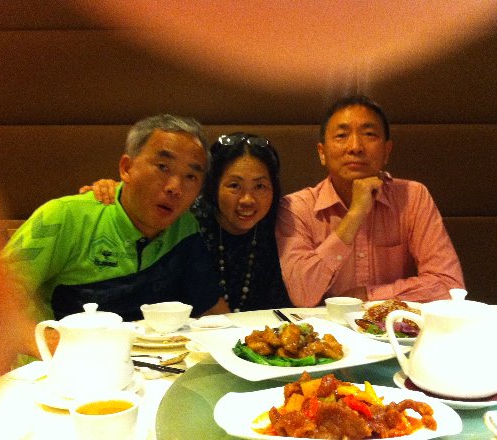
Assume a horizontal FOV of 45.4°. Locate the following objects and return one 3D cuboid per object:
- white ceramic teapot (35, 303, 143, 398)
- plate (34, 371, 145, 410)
[{"bbox_3d":[-0.230,0.183,0.869,0.182,0.126,0.124,-2,4,-28],"label":"white ceramic teapot"},{"bbox_3d":[-0.225,0.243,0.844,0.152,0.022,0.152,0,3,0],"label":"plate"}]

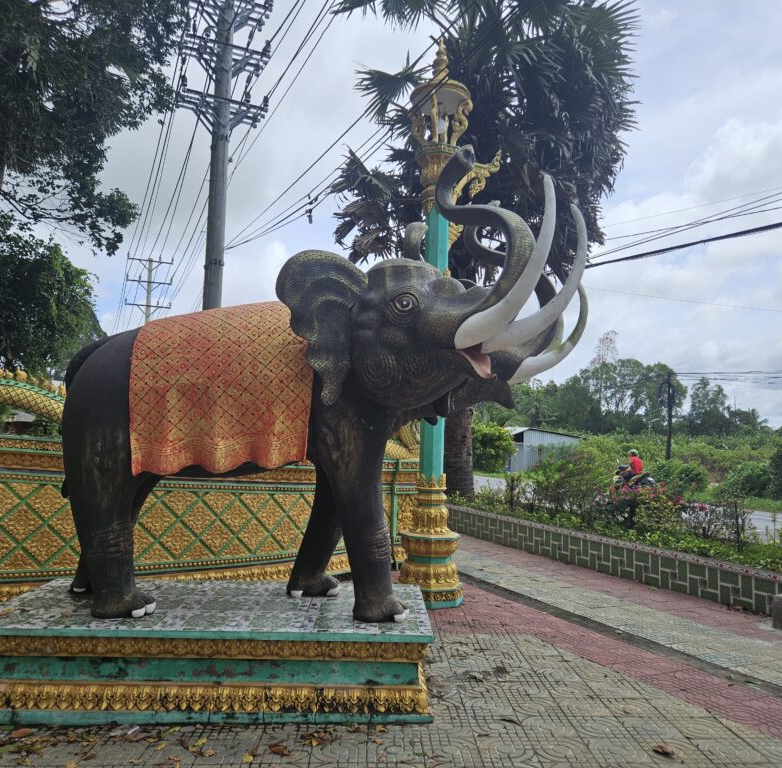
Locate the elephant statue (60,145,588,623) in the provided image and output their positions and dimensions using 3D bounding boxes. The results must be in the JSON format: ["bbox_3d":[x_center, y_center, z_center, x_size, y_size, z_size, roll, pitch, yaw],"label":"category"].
[{"bbox_3d":[-0.449,-0.046,4.767,3.580,3.120,1.400,2,-6,-2],"label":"elephant statue"}]

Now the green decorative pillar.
[{"bbox_3d":[0.484,-0.799,7.377,0.740,6.180,0.740,2,-6,-2],"label":"green decorative pillar"}]

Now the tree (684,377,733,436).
[{"bbox_3d":[34.210,4.208,73.022,5.600,10.400,5.400,-1,-6,25],"label":"tree"}]

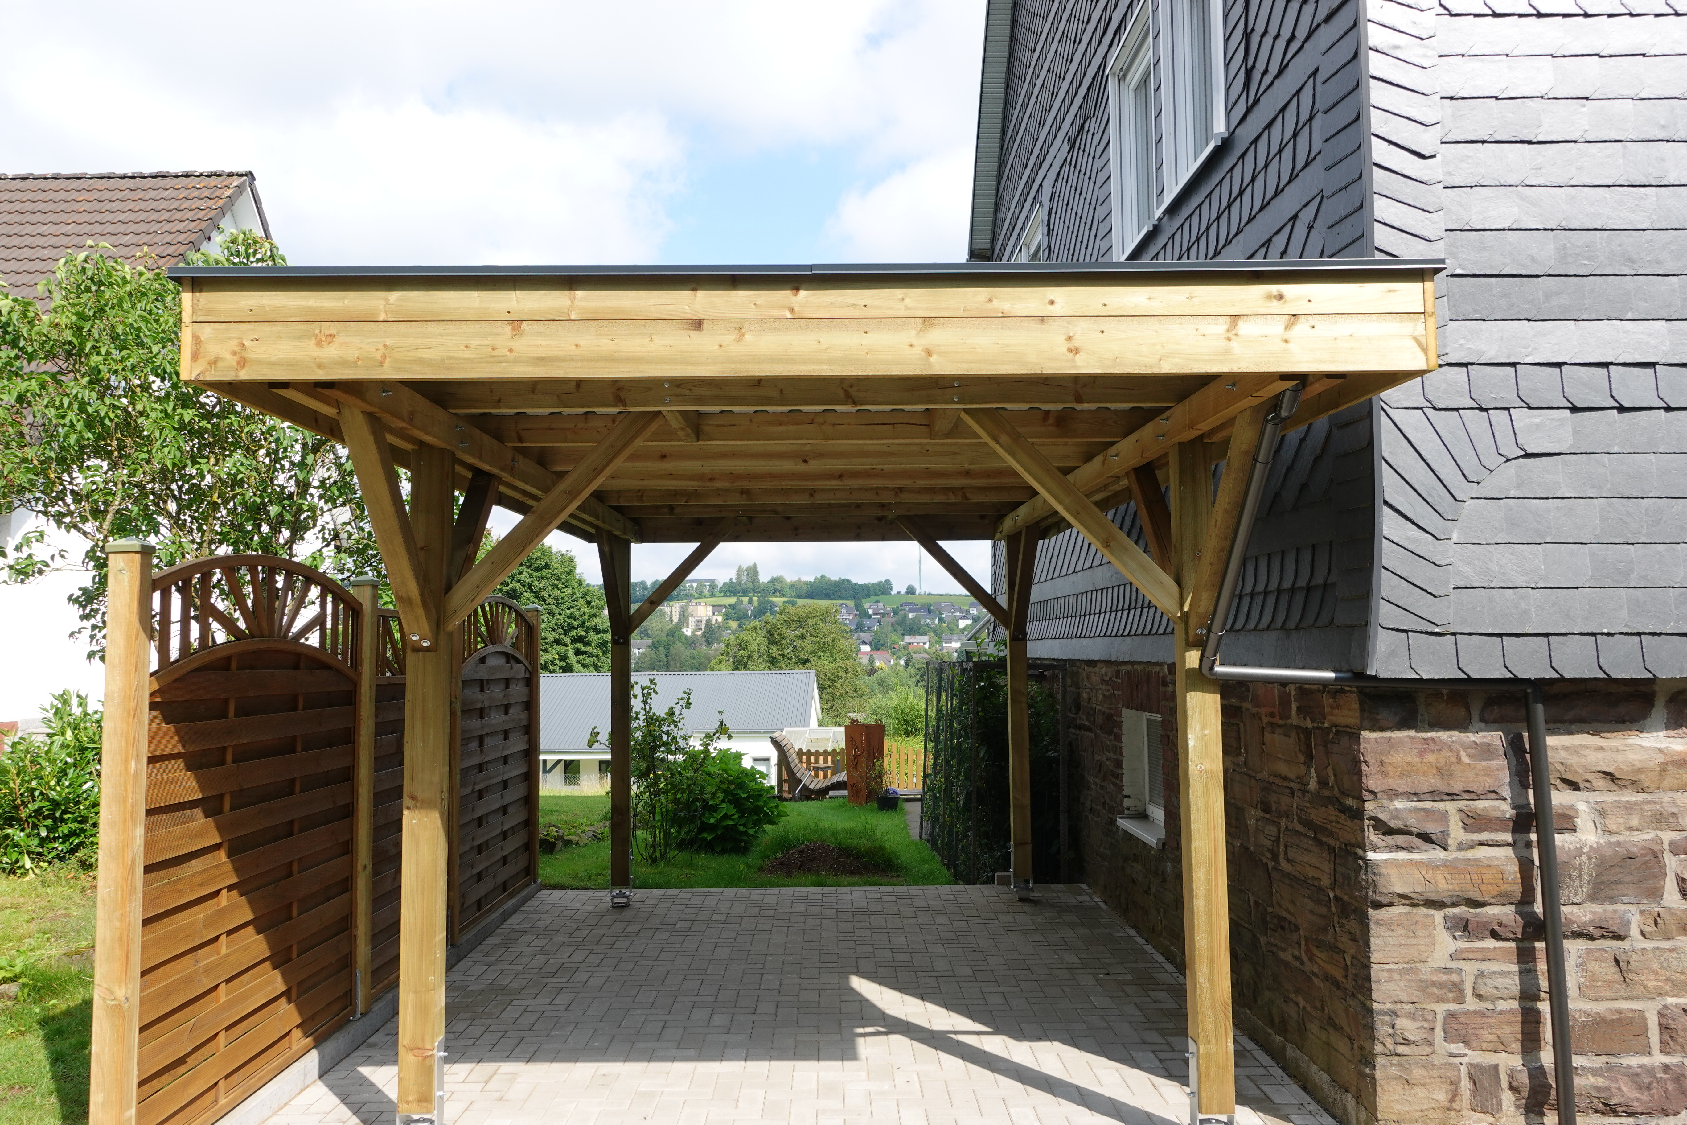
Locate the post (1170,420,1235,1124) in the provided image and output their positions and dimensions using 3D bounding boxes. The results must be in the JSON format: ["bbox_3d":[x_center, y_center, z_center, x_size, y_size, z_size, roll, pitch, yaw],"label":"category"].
[{"bbox_3d":[1.262,0.736,4.122,0.122,2.320,0.122,0,-4,-1],"label":"post"}]

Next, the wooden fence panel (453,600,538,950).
[{"bbox_3d":[-2.265,1.208,7.679,0.045,1.945,1.760,0,-4,-1],"label":"wooden fence panel"}]

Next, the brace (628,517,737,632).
[{"bbox_3d":[-1.080,0.035,8.086,0.083,1.173,0.088,44,-3,2],"label":"brace"}]

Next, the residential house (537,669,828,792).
[{"bbox_3d":[-6.998,7.024,47.545,12.500,5.000,9.500,0,-4,-4],"label":"residential house"}]

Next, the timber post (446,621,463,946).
[{"bbox_3d":[-2.255,1.192,6.778,0.090,2.020,0.090,0,-4,-1],"label":"timber post"}]

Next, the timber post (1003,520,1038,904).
[{"bbox_3d":[1.200,0.999,8.003,0.122,2.430,0.122,0,-4,-1],"label":"timber post"}]

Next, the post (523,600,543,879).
[{"bbox_3d":[-2.275,1.318,8.573,0.090,2.020,0.090,0,-4,-1],"label":"post"}]

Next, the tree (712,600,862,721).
[{"bbox_3d":[-2.986,6.790,63.648,8.400,9.400,8.400,0,-4,-1],"label":"tree"}]

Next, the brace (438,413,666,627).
[{"bbox_3d":[-1.025,-0.207,4.205,0.090,1.172,0.090,44,-3,2],"label":"brace"}]

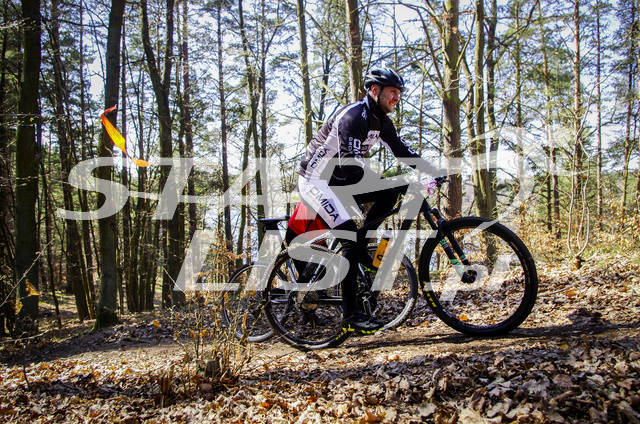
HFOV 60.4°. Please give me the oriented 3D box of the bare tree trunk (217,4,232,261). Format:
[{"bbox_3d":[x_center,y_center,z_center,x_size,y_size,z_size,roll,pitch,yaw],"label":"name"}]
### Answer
[{"bbox_3d":[-3.296,-2.755,19.000,0.270,9.200,0.270,-2,1,0],"label":"bare tree trunk"}]

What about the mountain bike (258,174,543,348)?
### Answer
[{"bbox_3d":[0.437,0.345,3.640,1.850,1.030,0.700,-11,-3,20],"label":"mountain bike"}]

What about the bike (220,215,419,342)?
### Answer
[{"bbox_3d":[-0.096,0.510,4.540,1.790,1.030,0.650,-12,-4,24],"label":"bike"}]

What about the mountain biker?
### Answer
[{"bbox_3d":[0.267,-0.075,3.690,0.920,1.730,0.580,1,2,21],"label":"mountain biker"}]

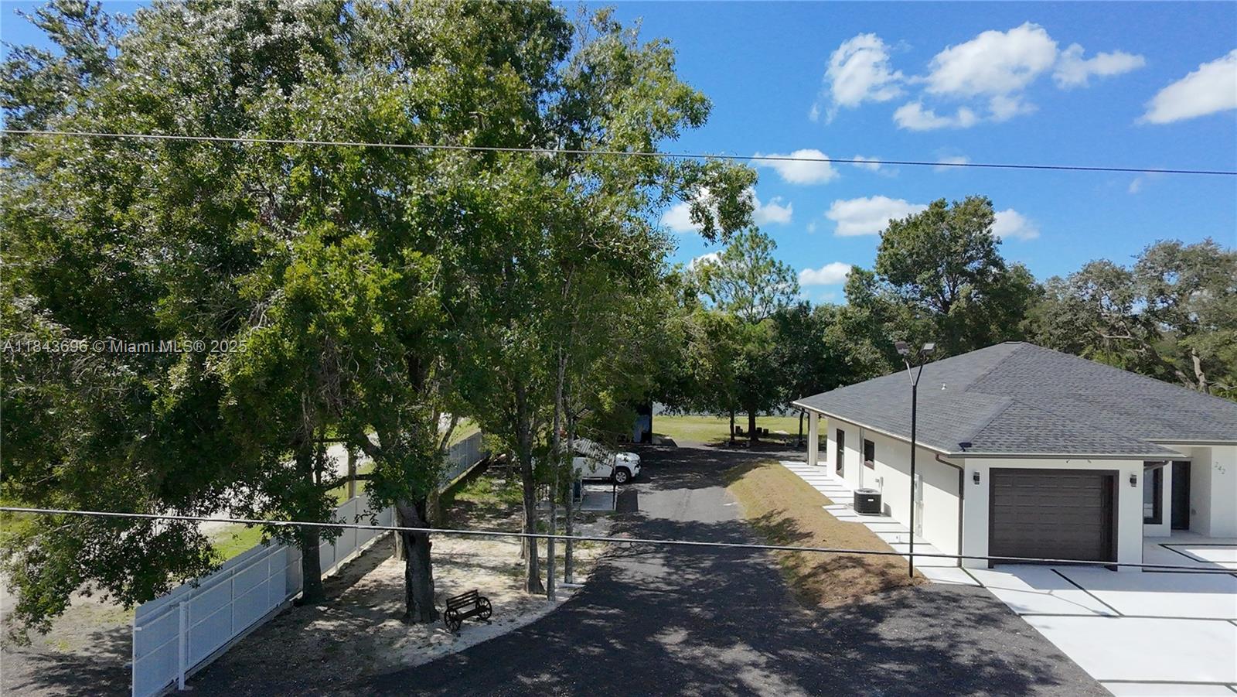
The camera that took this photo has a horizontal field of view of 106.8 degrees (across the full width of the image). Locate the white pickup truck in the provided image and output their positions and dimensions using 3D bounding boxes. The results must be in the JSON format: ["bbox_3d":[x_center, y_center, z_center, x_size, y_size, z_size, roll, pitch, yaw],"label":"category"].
[{"bbox_3d":[-1.750,5.170,21.500,5.600,1.850,2.000,1,0,3],"label":"white pickup truck"}]

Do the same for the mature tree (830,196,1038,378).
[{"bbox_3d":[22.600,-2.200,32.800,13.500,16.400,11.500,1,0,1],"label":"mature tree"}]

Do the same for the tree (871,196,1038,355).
[{"bbox_3d":[24.200,-2.300,33.000,11.500,16.400,10.500,1,0,1],"label":"tree"}]

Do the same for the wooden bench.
[{"bbox_3d":[-3.540,6.150,10.750,0.900,0.710,0.580,0,0,-36],"label":"wooden bench"}]

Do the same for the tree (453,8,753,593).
[{"bbox_3d":[-0.450,-1.000,11.700,7.600,14.500,7.000,1,0,1],"label":"tree"}]

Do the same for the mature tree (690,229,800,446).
[{"bbox_3d":[7.900,-0.850,29.300,7.000,13.600,6.500,1,0,1],"label":"mature tree"}]

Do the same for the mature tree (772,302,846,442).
[{"bbox_3d":[12.000,1.400,29.200,5.200,9.000,5.000,1,0,1],"label":"mature tree"}]

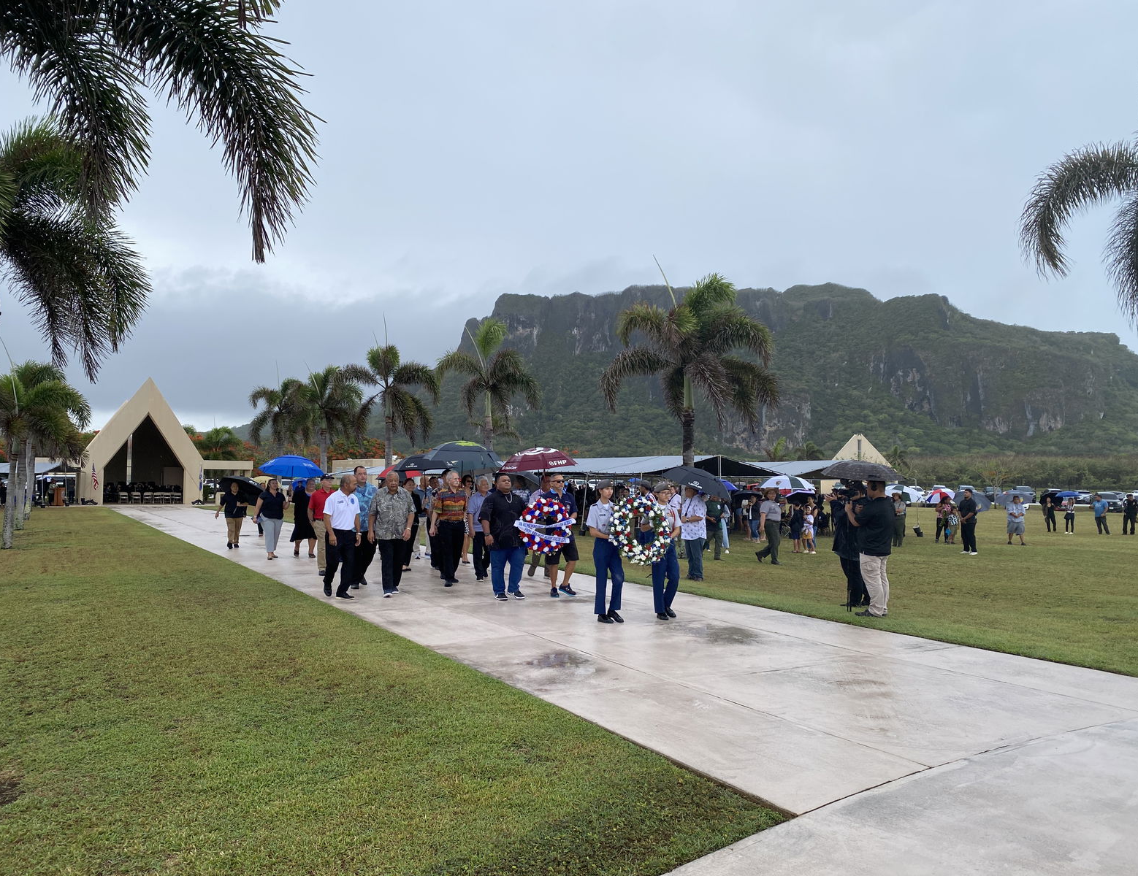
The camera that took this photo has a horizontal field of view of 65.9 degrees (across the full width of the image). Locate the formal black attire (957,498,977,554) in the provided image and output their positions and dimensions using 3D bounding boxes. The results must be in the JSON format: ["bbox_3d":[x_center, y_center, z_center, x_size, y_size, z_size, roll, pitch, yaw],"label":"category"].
[{"bbox_3d":[10.533,2.292,23.200,0.400,1.520,0.540,2,-3,-31],"label":"formal black attire"}]

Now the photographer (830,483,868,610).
[{"bbox_3d":[3.902,1.478,12.200,0.680,1.750,0.580,0,-3,3],"label":"photographer"}]

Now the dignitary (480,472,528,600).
[{"bbox_3d":[-0.894,1.347,12.100,0.640,1.740,0.450,2,-3,-27],"label":"dignitary"}]

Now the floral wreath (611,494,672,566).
[{"bbox_3d":[0.818,1.040,9.950,0.740,0.800,0.200,2,-3,-27],"label":"floral wreath"}]

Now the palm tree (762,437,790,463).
[{"bbox_3d":[21.722,3.397,92.000,3.000,7.000,3.000,0,-3,14],"label":"palm tree"}]

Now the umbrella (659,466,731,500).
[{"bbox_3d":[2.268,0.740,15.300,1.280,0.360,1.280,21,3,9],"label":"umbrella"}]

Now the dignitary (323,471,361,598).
[{"bbox_3d":[-3.140,1.365,12.150,0.550,1.730,0.450,2,-3,-29],"label":"dignitary"}]

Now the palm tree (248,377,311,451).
[{"bbox_3d":[-16.322,0.283,49.500,3.500,7.300,3.500,2,-3,-31],"label":"palm tree"}]

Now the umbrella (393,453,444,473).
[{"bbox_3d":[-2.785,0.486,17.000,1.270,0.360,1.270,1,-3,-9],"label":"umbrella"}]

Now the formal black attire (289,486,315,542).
[{"bbox_3d":[-5.488,1.591,18.100,0.580,1.200,0.420,2,-3,-28],"label":"formal black attire"}]

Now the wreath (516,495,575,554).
[{"bbox_3d":[-0.305,1.167,11.750,0.820,0.780,0.200,2,-3,-27],"label":"wreath"}]

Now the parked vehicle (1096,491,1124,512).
[{"bbox_3d":[45.567,5.426,74.000,1.950,1.750,4.750,-1,-3,22],"label":"parked vehicle"}]

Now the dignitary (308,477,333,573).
[{"bbox_3d":[-4.206,1.477,14.950,0.500,1.720,0.380,2,-3,-30],"label":"dignitary"}]

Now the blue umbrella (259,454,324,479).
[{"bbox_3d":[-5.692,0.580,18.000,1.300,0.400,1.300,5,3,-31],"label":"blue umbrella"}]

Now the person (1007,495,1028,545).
[{"bbox_3d":[15.168,2.796,29.700,0.700,1.670,0.420,-1,-4,27],"label":"person"}]

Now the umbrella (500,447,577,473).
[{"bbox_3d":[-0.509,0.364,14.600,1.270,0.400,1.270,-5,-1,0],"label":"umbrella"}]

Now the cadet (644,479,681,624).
[{"bbox_3d":[1.098,1.322,10.250,0.480,1.620,0.400,2,-3,-28],"label":"cadet"}]

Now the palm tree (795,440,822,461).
[{"bbox_3d":[26.212,3.695,96.000,2.800,6.900,2.800,-1,-3,16],"label":"palm tree"}]

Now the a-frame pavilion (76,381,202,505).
[{"bbox_3d":[-30.750,0.370,62.600,7.400,8.600,8.000,2,-4,-31],"label":"a-frame pavilion"}]

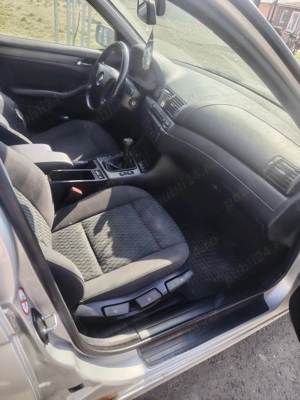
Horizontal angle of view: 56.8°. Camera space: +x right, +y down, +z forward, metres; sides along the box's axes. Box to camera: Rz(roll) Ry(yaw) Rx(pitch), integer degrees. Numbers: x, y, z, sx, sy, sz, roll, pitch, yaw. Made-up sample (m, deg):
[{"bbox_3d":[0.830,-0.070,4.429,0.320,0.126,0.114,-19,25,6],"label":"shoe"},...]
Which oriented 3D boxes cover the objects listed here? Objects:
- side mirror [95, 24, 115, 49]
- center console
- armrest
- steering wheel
[{"bbox_3d":[-0.283,-1.052,1.793,0.100,0.135,0.180,-12,36,-34],"label":"side mirror"},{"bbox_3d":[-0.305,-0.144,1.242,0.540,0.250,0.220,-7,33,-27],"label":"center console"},{"bbox_3d":[-0.471,-0.159,1.133,0.290,0.080,0.145,-7,33,-27],"label":"armrest"},{"bbox_3d":[-0.224,-0.653,1.470,0.090,0.380,0.380,19,20,-38],"label":"steering wheel"}]

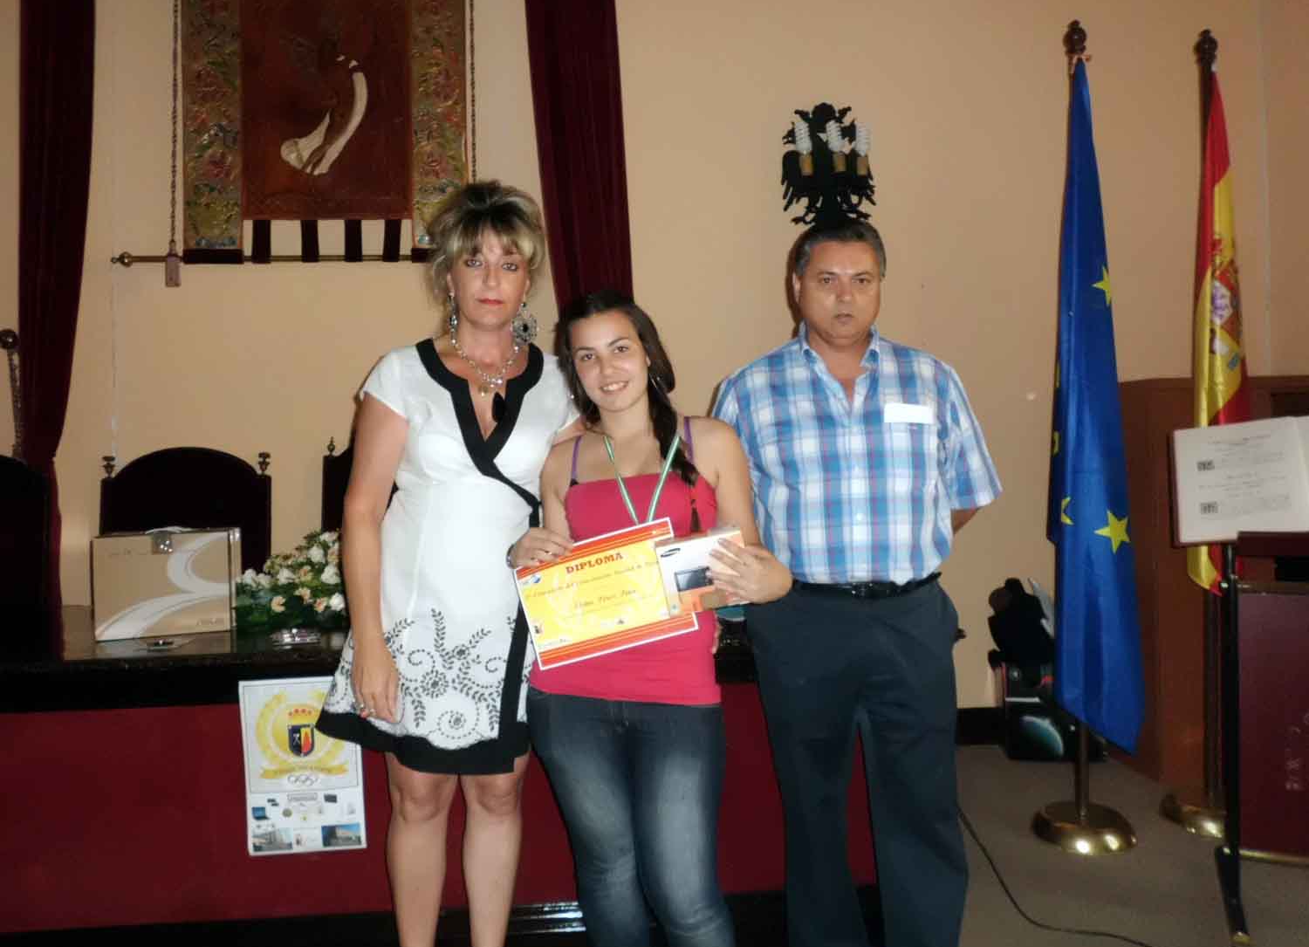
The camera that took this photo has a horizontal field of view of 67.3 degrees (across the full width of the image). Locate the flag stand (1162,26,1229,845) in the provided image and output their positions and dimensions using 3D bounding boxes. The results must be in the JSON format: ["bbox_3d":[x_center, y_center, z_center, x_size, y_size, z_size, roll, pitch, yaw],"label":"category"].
[{"bbox_3d":[1.805,-0.151,3.199,0.340,2.574,0.340,-1,1,-4],"label":"flag stand"}]

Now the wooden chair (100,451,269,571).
[{"bbox_3d":[-1.651,0.556,3.249,0.620,1.284,0.620,-1,1,-4],"label":"wooden chair"}]

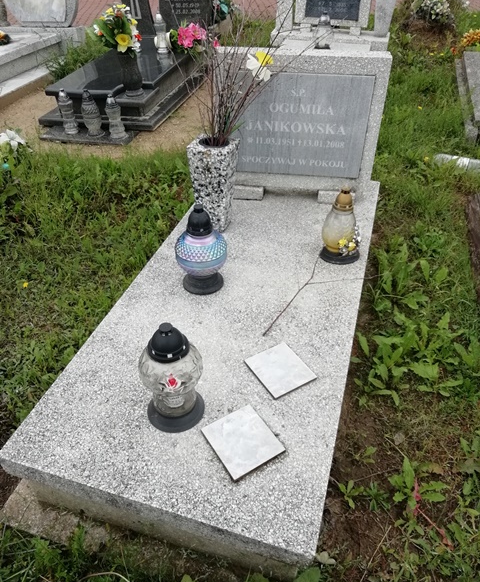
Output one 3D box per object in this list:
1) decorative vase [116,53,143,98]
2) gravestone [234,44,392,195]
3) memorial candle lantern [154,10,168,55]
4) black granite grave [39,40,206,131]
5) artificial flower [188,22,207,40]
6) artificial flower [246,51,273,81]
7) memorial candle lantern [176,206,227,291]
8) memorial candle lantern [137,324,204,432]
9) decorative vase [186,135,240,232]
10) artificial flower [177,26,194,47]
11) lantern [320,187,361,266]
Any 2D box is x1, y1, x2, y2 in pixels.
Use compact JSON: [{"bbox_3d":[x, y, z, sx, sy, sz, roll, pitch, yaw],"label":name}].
[{"bbox_3d":[-0.783,-1.588,3.517,0.145,0.274,0.145,-7,39,-9],"label":"decorative vase"},{"bbox_3d":[0.242,-0.694,2.004,0.657,0.557,0.083,3,41,3],"label":"gravestone"},{"bbox_3d":[-0.620,-2.054,3.820,0.093,0.291,0.093,1,39,-1],"label":"memorial candle lantern"},{"bbox_3d":[-0.849,-1.845,4.109,0.874,0.297,1.747,8,39,11],"label":"black granite grave"},{"bbox_3d":[-0.338,-2.070,3.820,0.125,0.120,0.090,-3,39,-5],"label":"artificial flower"},{"bbox_3d":[0.067,-0.775,1.660,0.060,0.095,0.095,-42,52,-21],"label":"artificial flower"},{"bbox_3d":[-0.127,-0.146,1.591,0.170,0.293,0.170,-3,38,-4],"label":"memorial candle lantern"},{"bbox_3d":[-0.164,0.195,1.164,0.150,0.287,0.150,-7,39,-9],"label":"memorial candle lantern"},{"bbox_3d":[-0.098,-0.409,1.893,0.156,0.359,0.143,9,40,10],"label":"decorative vase"},{"bbox_3d":[-0.467,-2.181,4.120,0.140,0.140,0.090,-10,39,-12],"label":"artificial flower"},{"bbox_3d":[0.376,-0.250,1.748,0.152,0.267,0.152,0,38,0],"label":"lantern"}]

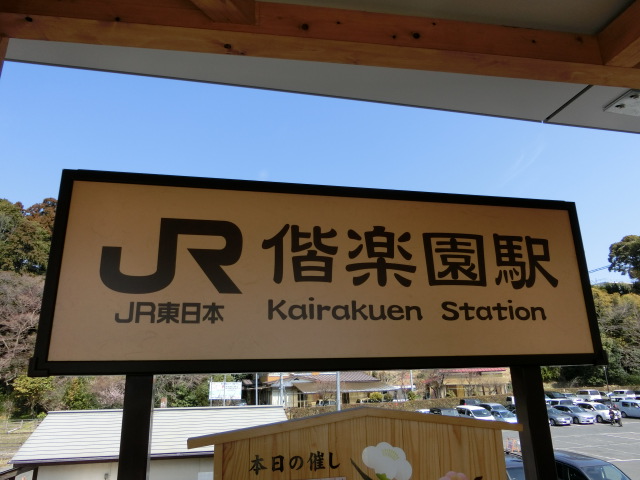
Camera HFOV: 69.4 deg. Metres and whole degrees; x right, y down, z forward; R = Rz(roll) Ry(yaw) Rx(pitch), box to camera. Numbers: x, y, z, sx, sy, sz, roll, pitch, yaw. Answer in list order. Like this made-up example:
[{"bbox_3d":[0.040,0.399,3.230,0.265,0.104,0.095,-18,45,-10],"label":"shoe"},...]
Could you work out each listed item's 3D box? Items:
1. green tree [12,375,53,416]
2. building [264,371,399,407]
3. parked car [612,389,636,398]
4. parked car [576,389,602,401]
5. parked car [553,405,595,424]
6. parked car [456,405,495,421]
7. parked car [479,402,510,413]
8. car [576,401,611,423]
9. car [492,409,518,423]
[{"bbox_3d":[-37.612,20.788,61.221,4.800,5.400,4.800,8,-19,-29],"label":"green tree"},{"bbox_3d":[2.376,22.647,70.701,16.500,5.800,10.500,5,-18,-20],"label":"building"},{"bbox_3d":[44.541,23.022,67.766,1.600,1.850,3.700,1,-17,-9],"label":"parked car"},{"bbox_3d":[39.660,23.237,68.225,1.600,1.880,3.700,1,-17,-9],"label":"parked car"},{"bbox_3d":[23.543,16.349,43.414,1.710,1.450,4.500,3,-17,-15],"label":"parked car"},{"bbox_3d":[13.729,15.527,40.437,1.740,1.680,4.500,3,-17,-15],"label":"parked car"},{"bbox_3d":[18.080,17.719,47.729,1.700,1.500,4.400,3,-17,-15],"label":"parked car"},{"bbox_3d":[26.174,16.401,44.052,1.740,1.620,4.300,3,-17,-15],"label":"car"},{"bbox_3d":[15.928,15.583,40.380,1.670,1.460,4.100,3,-17,-15],"label":"car"}]

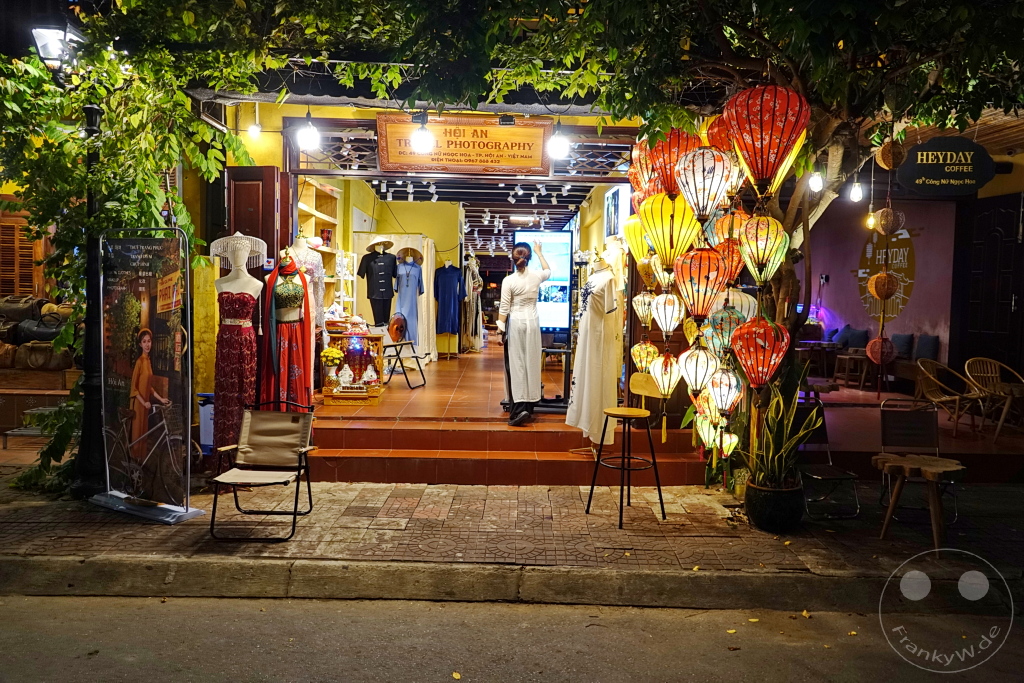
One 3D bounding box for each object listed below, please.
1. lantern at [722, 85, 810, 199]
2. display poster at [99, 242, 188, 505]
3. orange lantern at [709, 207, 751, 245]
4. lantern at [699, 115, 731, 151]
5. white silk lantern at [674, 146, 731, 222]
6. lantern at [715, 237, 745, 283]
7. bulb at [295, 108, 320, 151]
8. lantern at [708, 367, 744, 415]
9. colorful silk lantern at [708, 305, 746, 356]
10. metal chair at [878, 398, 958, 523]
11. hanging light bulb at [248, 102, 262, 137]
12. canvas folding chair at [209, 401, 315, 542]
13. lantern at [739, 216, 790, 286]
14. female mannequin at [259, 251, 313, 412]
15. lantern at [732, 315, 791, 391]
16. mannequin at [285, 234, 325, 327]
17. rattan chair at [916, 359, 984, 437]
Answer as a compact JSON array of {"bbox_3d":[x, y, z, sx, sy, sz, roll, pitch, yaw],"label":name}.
[{"bbox_3d":[1.659,-1.317,4.450,0.560,0.690,0.560,1,4,-1],"label":"lantern"},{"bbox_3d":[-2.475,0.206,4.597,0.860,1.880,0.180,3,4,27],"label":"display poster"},{"bbox_3d":[1.624,-0.829,5.050,0.281,0.340,0.281,1,4,0],"label":"orange lantern"},{"bbox_3d":[1.504,-1.472,4.950,0.300,0.380,0.300,1,4,0],"label":"lantern"},{"bbox_3d":[1.208,-0.982,4.295,0.359,0.466,0.359,1,4,-1],"label":"white silk lantern"},{"bbox_3d":[1.484,-0.553,4.659,0.218,0.314,0.218,1,4,-1],"label":"lantern"},{"bbox_3d":[-1.521,-1.566,5.079,0.171,0.290,0.171,1,4,-1],"label":"bulb"},{"bbox_3d":[1.458,0.334,4.650,0.245,0.325,0.245,1,4,-1],"label":"lantern"},{"bbox_3d":[1.554,-0.079,4.900,0.266,0.345,0.266,1,4,0],"label":"colorful silk lantern"},{"bbox_3d":[2.912,0.857,4.931,0.440,0.780,0.530,2,4,13],"label":"metal chair"},{"bbox_3d":[-2.104,-1.813,5.600,0.110,0.260,0.110,1,4,0],"label":"hanging light bulb"},{"bbox_3d":[-1.612,0.833,4.457,0.540,0.770,0.620,1,4,-3],"label":"canvas folding chair"},{"bbox_3d":[1.609,-0.575,4.360,0.326,0.447,0.326,1,4,-1],"label":"lantern"},{"bbox_3d":[-1.818,0.069,5.529,0.430,1.685,0.340,0,4,-10],"label":"female mannequin"},{"bbox_3d":[1.718,0.076,4.720,0.415,0.500,0.415,1,4,0],"label":"lantern"},{"bbox_3d":[-1.785,-0.144,5.816,0.420,1.680,0.320,0,4,-15],"label":"mannequin"},{"bbox_3d":[4.292,0.547,6.706,0.610,0.730,0.630,-2,5,-39],"label":"rattan chair"}]

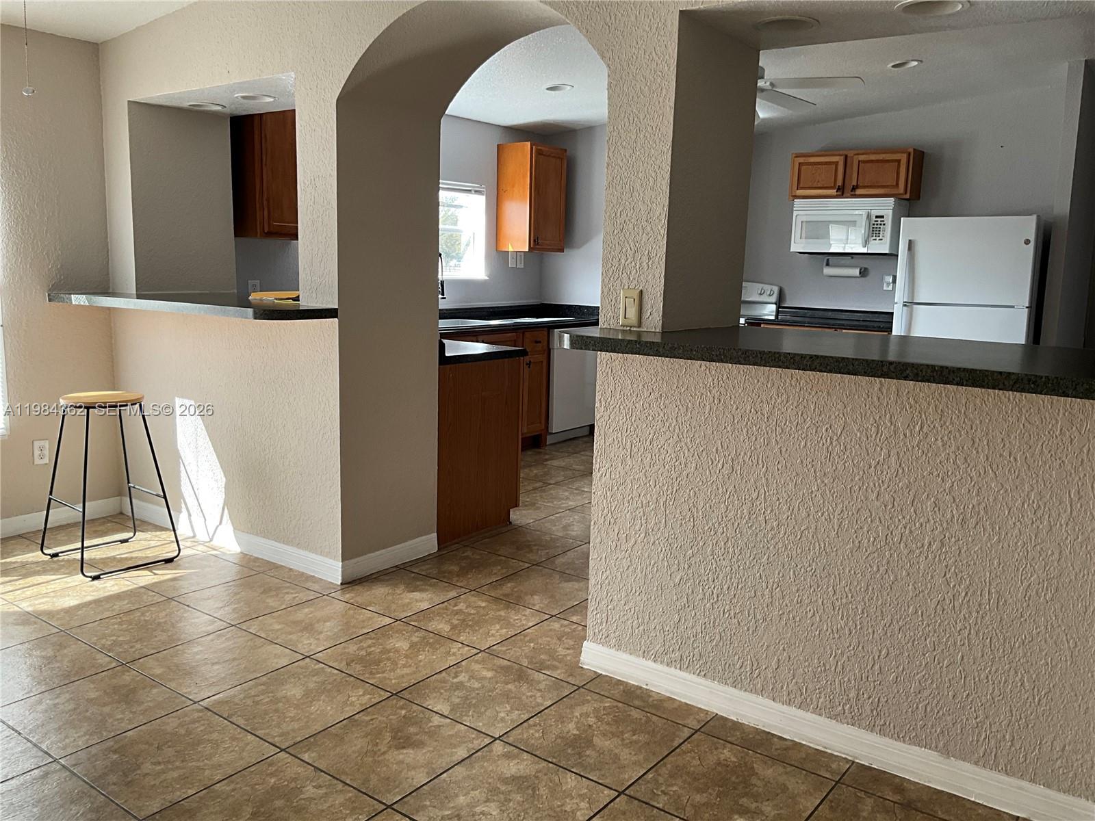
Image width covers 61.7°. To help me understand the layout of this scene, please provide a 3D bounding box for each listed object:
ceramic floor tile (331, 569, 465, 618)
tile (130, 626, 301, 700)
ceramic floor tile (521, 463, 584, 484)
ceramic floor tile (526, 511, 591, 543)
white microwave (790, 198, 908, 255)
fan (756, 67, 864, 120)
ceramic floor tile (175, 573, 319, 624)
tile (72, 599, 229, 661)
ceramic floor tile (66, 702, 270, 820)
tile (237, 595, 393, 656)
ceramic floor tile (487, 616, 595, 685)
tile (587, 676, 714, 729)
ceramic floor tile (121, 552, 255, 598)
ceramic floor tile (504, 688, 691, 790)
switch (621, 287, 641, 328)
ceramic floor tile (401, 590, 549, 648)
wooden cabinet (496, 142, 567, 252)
[{"bbox_3d":[-0.597,0.741,3.708,0.410,0.010,0.410,9,12,36],"label":"ceramic floor tile"},{"bbox_3d":[-1.095,0.837,3.051,0.410,0.010,0.410,9,12,36],"label":"tile"},{"bbox_3d":[-0.014,0.402,5.838,0.410,0.010,0.410,9,12,36],"label":"ceramic floor tile"},{"bbox_3d":[0.157,0.603,4.757,0.416,0.010,0.416,9,12,36],"label":"ceramic floor tile"},{"bbox_3d":[2.309,-1.405,7.024,0.750,0.395,0.403,8,12,35],"label":"white microwave"},{"bbox_3d":[0.986,-1.688,4.750,1.280,0.420,1.280,9,12,36],"label":"fan"},{"bbox_3d":[-1.193,0.749,3.675,0.416,0.010,0.416,9,12,36],"label":"ceramic floor tile"},{"bbox_3d":[-1.427,0.787,3.295,0.410,0.010,0.410,9,12,36],"label":"tile"},{"bbox_3d":[-1.030,0.950,2.517,0.418,0.010,0.418,9,12,36],"label":"ceramic floor tile"},{"bbox_3d":[-0.860,0.802,3.433,0.418,0.010,0.418,9,12,36],"label":"tile"},{"bbox_3d":[0.068,0.855,3.270,0.418,0.010,0.418,9,12,36],"label":"ceramic floor tile"},{"bbox_3d":[0.314,0.908,2.864,0.410,0.010,0.130,9,12,36],"label":"tile"},{"bbox_3d":[-1.529,0.698,3.923,0.416,0.010,0.416,9,12,36],"label":"ceramic floor tile"},{"bbox_3d":[0.152,0.955,2.688,0.418,0.010,0.418,9,12,36],"label":"ceramic floor tile"},{"bbox_3d":[0.255,-0.313,2.811,0.071,0.115,0.012,9,12,36],"label":"switch"},{"bbox_3d":[-0.267,0.801,3.510,0.416,0.010,0.416,9,12,36],"label":"ceramic floor tile"},{"bbox_3d":[-0.116,-1.596,6.948,0.310,0.779,0.452,9,12,36],"label":"wooden cabinet"}]

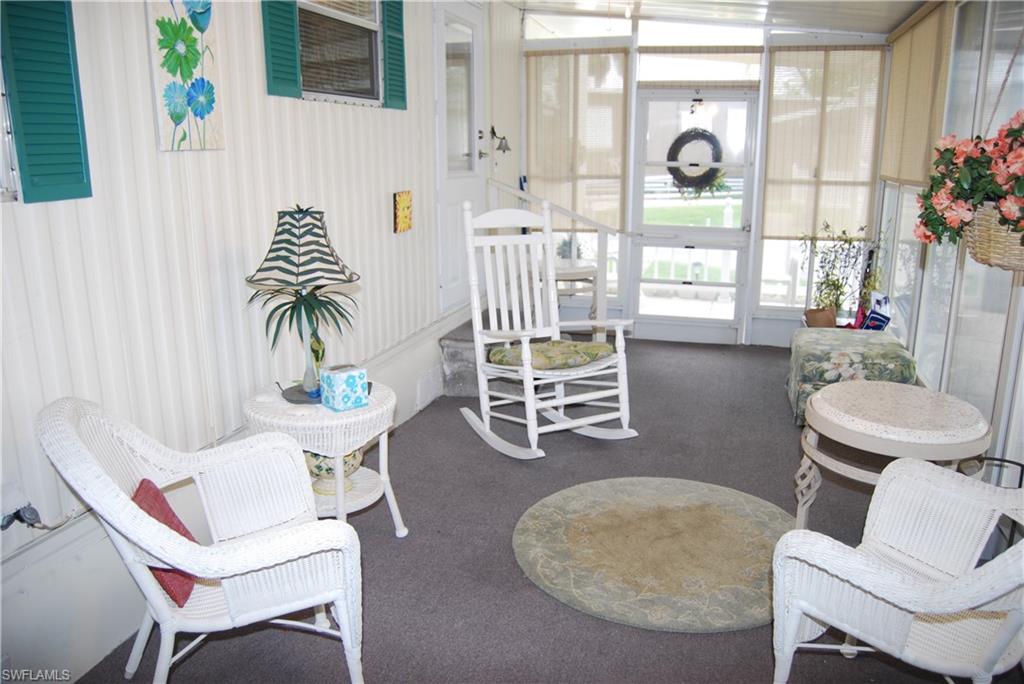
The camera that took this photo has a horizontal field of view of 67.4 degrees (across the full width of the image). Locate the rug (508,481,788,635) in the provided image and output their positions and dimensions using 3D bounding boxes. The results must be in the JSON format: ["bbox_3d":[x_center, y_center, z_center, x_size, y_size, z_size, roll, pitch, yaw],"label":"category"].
[{"bbox_3d":[0.605,0.776,3.018,1.210,0.012,1.210,0,14,0],"label":"rug"}]

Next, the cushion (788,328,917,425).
[{"bbox_3d":[1.932,0.205,4.480,0.600,0.420,0.750,4,14,16],"label":"cushion"}]

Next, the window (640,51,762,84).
[{"bbox_3d":[1.380,-2.060,5.704,0.900,0.260,0.060,4,14,16],"label":"window"}]

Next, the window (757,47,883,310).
[{"bbox_3d":[2.252,-1.172,5.649,0.780,1.910,0.070,4,14,16],"label":"window"}]

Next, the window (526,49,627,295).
[{"bbox_3d":[0.496,-1.314,6.069,0.814,1.924,0.060,4,15,17],"label":"window"}]

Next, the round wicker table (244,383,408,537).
[{"bbox_3d":[-0.695,0.503,2.920,0.550,0.592,0.550,0,14,0],"label":"round wicker table"}]

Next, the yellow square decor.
[{"bbox_3d":[-0.572,-0.682,4.043,0.025,0.207,0.195,4,15,17],"label":"yellow square decor"}]

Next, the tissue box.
[{"bbox_3d":[-0.569,0.153,2.614,0.113,0.130,0.113,-11,18,-38],"label":"tissue box"}]

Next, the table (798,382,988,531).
[{"bbox_3d":[1.319,0.519,2.712,0.647,0.619,0.647,4,15,17],"label":"table"}]

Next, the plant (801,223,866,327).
[{"bbox_3d":[2.158,-0.439,5.270,0.430,0.750,0.430,4,14,16],"label":"plant"}]

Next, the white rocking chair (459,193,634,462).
[{"bbox_3d":[0.166,-0.054,3.823,0.630,1.200,0.870,-7,16,-25],"label":"white rocking chair"}]

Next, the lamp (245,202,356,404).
[{"bbox_3d":[-0.768,-0.149,2.853,0.410,0.710,0.410,4,14,16],"label":"lamp"}]

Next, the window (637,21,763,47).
[{"bbox_3d":[1.358,-2.242,5.563,0.907,0.207,0.050,4,15,17],"label":"window"}]

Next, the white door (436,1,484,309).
[{"bbox_3d":[-0.320,-1.182,4.853,0.060,1.880,0.814,4,15,17],"label":"white door"}]

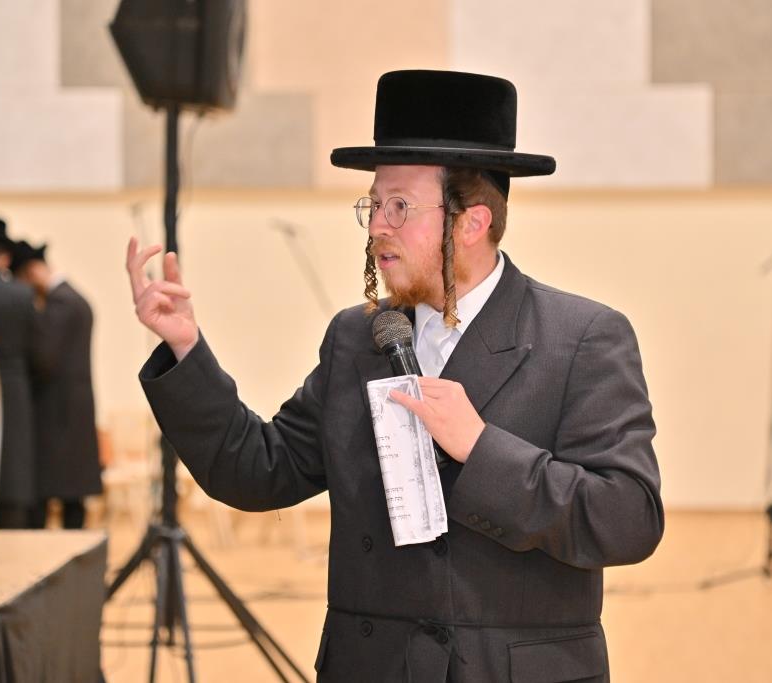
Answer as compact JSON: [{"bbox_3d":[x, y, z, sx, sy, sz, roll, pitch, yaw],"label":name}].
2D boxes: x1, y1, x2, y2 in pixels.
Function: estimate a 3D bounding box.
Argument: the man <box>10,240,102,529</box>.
[{"bbox_3d":[-1.845,0.264,19.000,0.520,1.660,0.520,0,1,12],"label":"man"}]

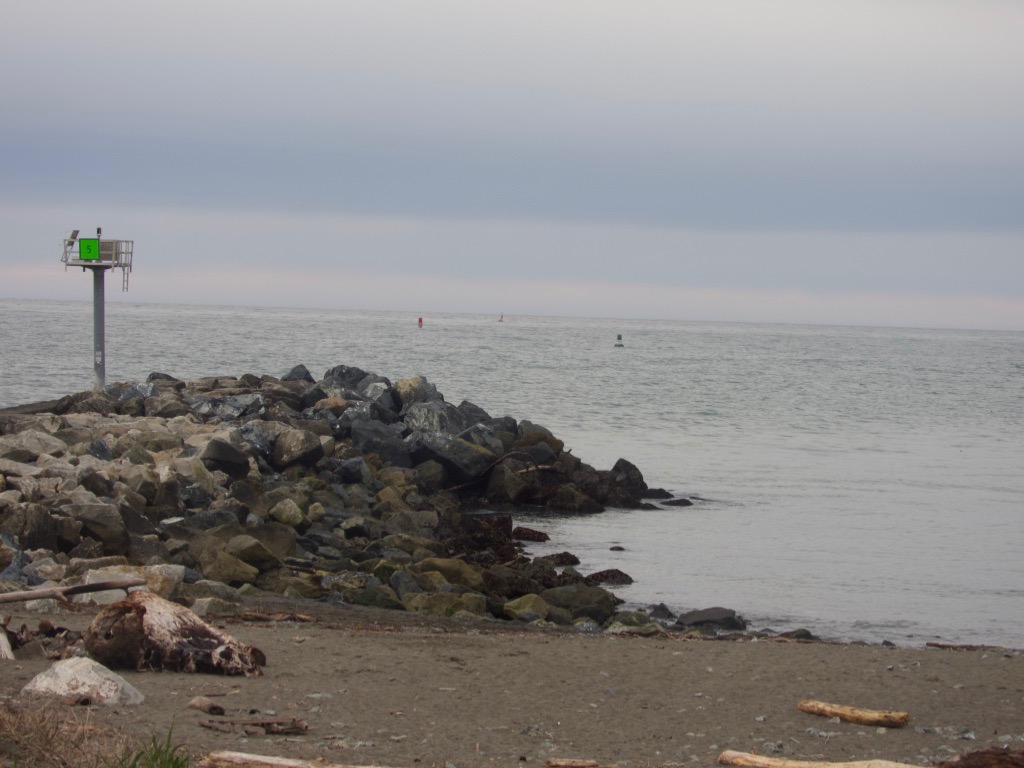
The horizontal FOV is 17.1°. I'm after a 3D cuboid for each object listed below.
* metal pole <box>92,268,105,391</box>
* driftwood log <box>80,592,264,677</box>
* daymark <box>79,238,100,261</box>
[{"bbox_3d":[-17.514,-2.333,144.300,0.457,5.220,0.457,0,1,0],"label":"metal pole"},{"bbox_3d":[-4.755,3.520,48.000,2.500,1.130,1.250,2,1,-6],"label":"driftwood log"},{"bbox_3d":[-17.780,-5.666,143.300,0.914,0.914,0.050,2,1,11],"label":"daymark"}]

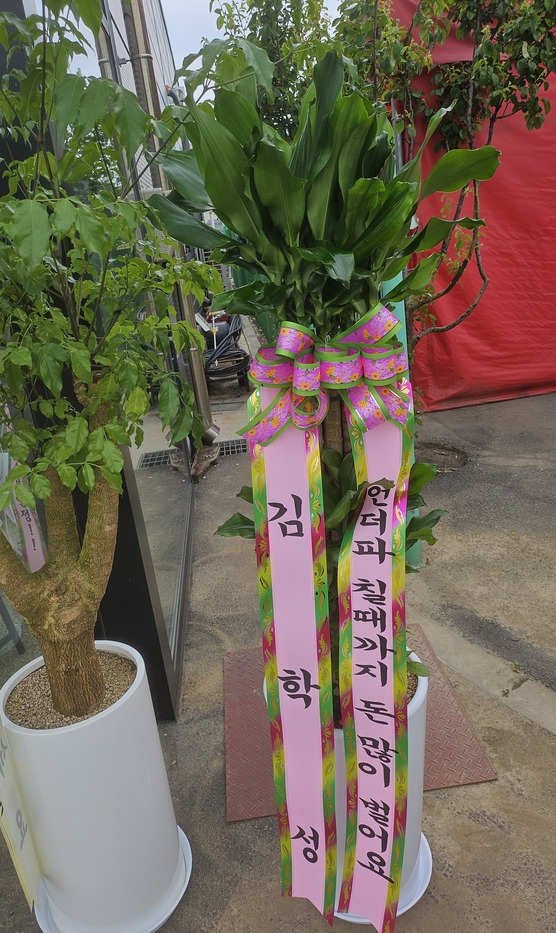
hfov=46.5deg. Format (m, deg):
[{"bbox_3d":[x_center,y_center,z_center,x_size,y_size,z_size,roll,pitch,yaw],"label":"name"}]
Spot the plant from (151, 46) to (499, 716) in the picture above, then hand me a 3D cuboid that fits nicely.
[{"bbox_3d":[0.120,-0.050,1.208,0.560,1.220,0.520,-7,20,0],"label":"plant"}]

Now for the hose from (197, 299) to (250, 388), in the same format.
[{"bbox_3d":[-0.590,-1.262,6.829,0.520,0.780,0.500,-7,20,0],"label":"hose"}]

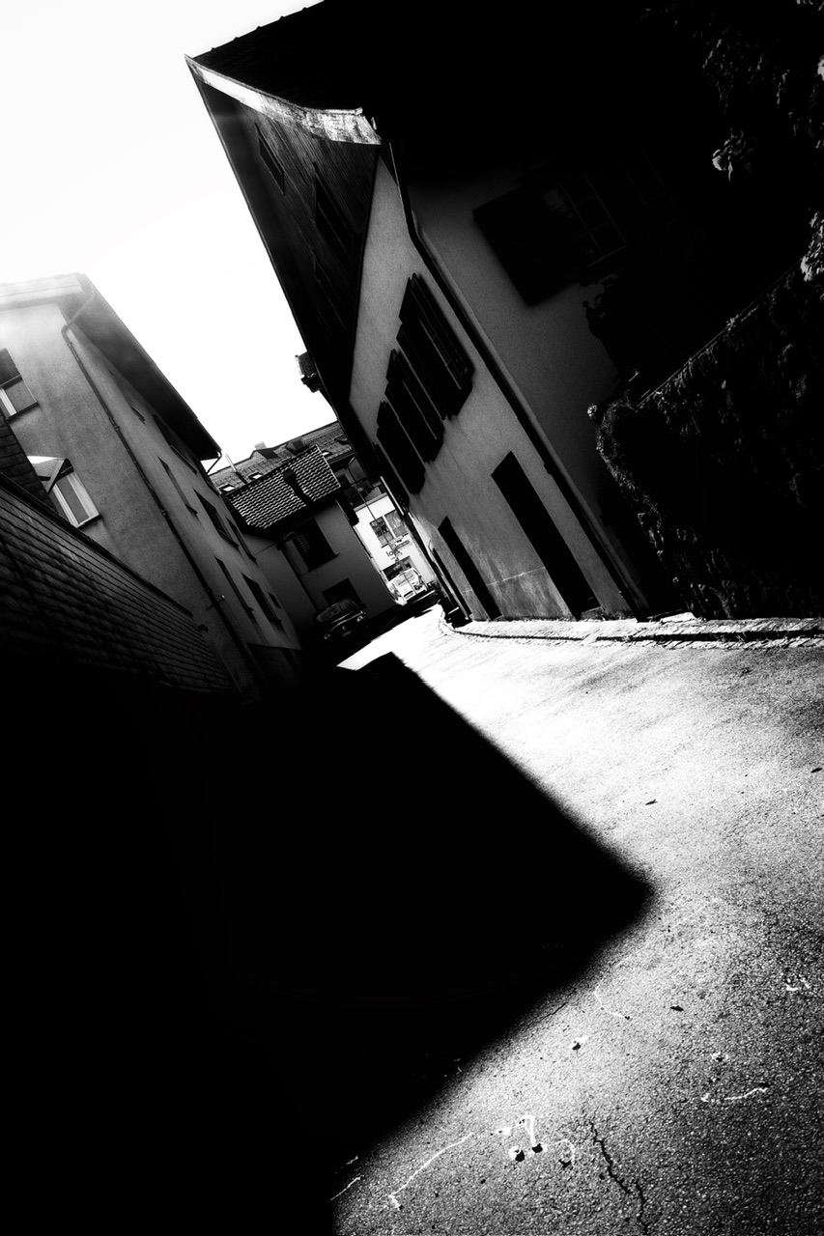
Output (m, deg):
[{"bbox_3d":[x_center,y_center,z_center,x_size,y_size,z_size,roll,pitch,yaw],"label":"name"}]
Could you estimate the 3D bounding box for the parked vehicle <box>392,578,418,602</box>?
[{"bbox_3d":[-0.348,-1.631,51.113,1.780,1.620,4.300,-30,0,3],"label":"parked vehicle"}]

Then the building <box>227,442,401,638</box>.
[{"bbox_3d":[-4.280,-2.921,42.235,5.000,7.900,6.400,-30,-2,0],"label":"building"}]

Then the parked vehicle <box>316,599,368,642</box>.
[{"bbox_3d":[-2.348,0.241,32.570,1.740,1.470,4.100,-30,2,-4],"label":"parked vehicle"}]

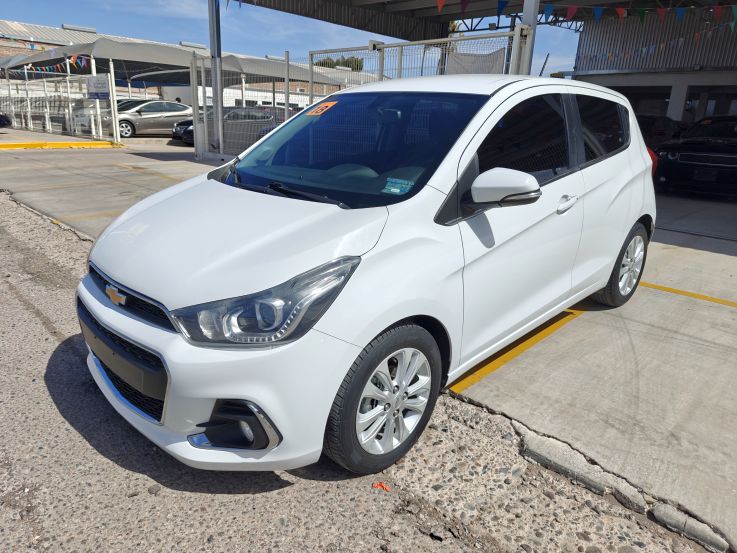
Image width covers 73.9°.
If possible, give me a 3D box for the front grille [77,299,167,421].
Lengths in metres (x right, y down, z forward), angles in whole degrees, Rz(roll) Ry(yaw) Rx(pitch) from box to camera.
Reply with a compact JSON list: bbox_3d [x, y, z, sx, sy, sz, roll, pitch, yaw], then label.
[{"bbox_3d":[-0.946,0.266,1.814,0.110,0.300,0.770,-17,25,-41],"label":"front grille"}]

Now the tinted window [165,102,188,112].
[{"bbox_3d":[-7.968,-7.040,20.402,0.090,0.397,1.059,-3,12,44],"label":"tinted window"}]

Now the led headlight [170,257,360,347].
[{"bbox_3d":[-0.319,0.071,1.593,0.386,0.230,0.470,13,22,32],"label":"led headlight"}]

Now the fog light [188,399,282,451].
[{"bbox_3d":[-0.436,0.484,1.595,0.271,0.186,0.131,9,21,24],"label":"fog light"}]

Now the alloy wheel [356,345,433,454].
[{"bbox_3d":[0.053,0.445,1.861,0.414,0.414,0.150,-17,25,-41],"label":"alloy wheel"}]

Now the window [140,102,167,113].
[{"bbox_3d":[-8.665,-6.787,19.671,0.090,0.384,1.067,-3,12,44],"label":"window"}]

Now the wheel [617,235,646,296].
[{"bbox_3d":[1.768,-0.085,3.431,0.414,0.414,0.150,-17,25,-41],"label":"wheel"}]

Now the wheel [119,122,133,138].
[{"bbox_3d":[-9.463,-5.693,19.050,0.160,0.440,0.440,17,24,39],"label":"wheel"}]

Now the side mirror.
[{"bbox_3d":[0.519,-0.341,1.865,0.150,0.145,0.250,-17,25,-41],"label":"side mirror"}]

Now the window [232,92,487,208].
[{"bbox_3d":[-0.105,-0.669,2.349,1.240,0.080,0.868,19,57,43],"label":"window"}]

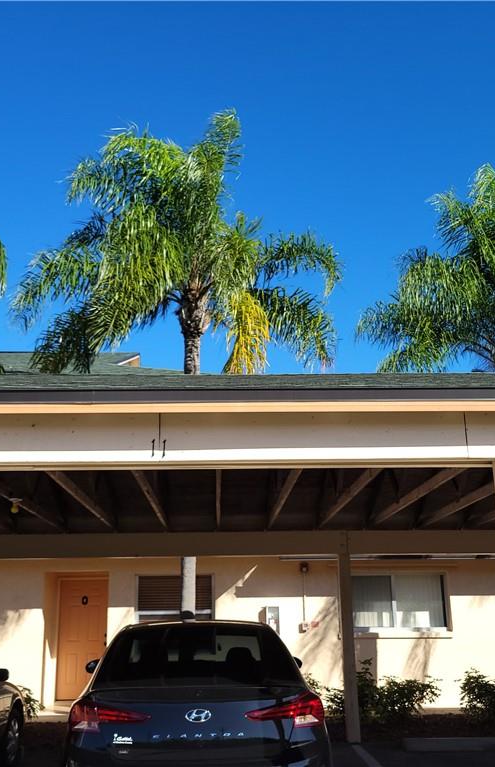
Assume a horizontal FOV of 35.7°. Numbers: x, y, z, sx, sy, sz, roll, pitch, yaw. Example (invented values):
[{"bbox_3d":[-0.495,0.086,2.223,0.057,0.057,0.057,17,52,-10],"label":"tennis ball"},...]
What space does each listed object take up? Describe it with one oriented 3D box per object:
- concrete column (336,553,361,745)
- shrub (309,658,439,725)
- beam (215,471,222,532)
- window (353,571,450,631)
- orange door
[{"bbox_3d":[1.243,3.195,9.464,0.150,2.215,0.150,0,-17,-2],"label":"concrete column"},{"bbox_3d":[1.784,4.347,10.873,1.866,0.850,1.000,0,-17,-2],"label":"shrub"},{"bbox_3d":[-0.260,1.011,7.006,0.038,0.090,5.800,0,-17,-2],"label":"beam"},{"bbox_3d":[2.531,3.734,13.107,1.866,0.985,0.100,0,-17,-2],"label":"window"},{"bbox_3d":[-2.907,4.523,13.610,0.913,2.020,0.060,0,-17,-2],"label":"orange door"}]

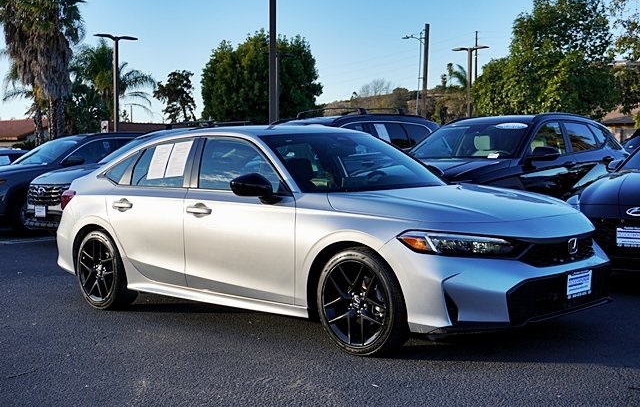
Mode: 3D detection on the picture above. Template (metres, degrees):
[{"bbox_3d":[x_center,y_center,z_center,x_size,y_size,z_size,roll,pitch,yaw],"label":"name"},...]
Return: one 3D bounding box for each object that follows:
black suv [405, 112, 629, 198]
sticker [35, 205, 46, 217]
[{"bbox_3d":[2.220,-0.300,10.600,1.865,1.670,4.600,1,2,42],"label":"black suv"},{"bbox_3d":[-3.916,0.112,12.200,0.020,0.155,0.300,-4,4,-44],"label":"sticker"}]

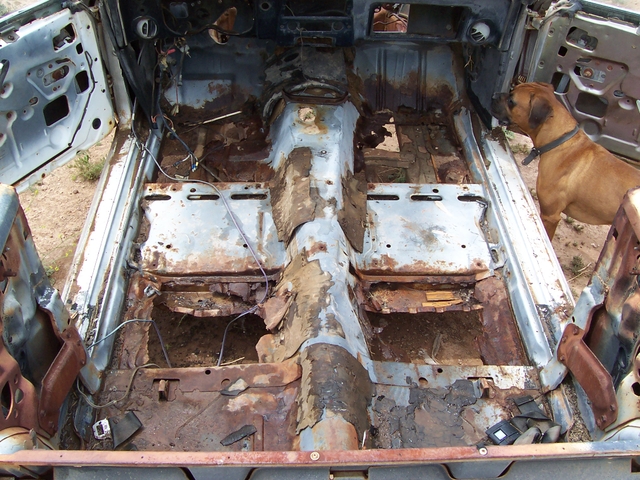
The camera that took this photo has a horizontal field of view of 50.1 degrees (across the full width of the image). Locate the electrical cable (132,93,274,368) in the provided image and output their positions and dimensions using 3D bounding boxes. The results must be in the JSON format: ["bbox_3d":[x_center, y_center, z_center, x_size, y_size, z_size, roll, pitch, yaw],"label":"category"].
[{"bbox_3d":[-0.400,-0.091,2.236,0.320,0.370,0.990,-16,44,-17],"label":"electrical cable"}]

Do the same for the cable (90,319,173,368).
[{"bbox_3d":[-0.532,0.304,1.928,0.200,0.190,0.110,-19,45,-21],"label":"cable"}]

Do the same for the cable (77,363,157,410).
[{"bbox_3d":[-0.520,0.373,1.776,0.205,0.075,0.100,-16,44,-18],"label":"cable"}]

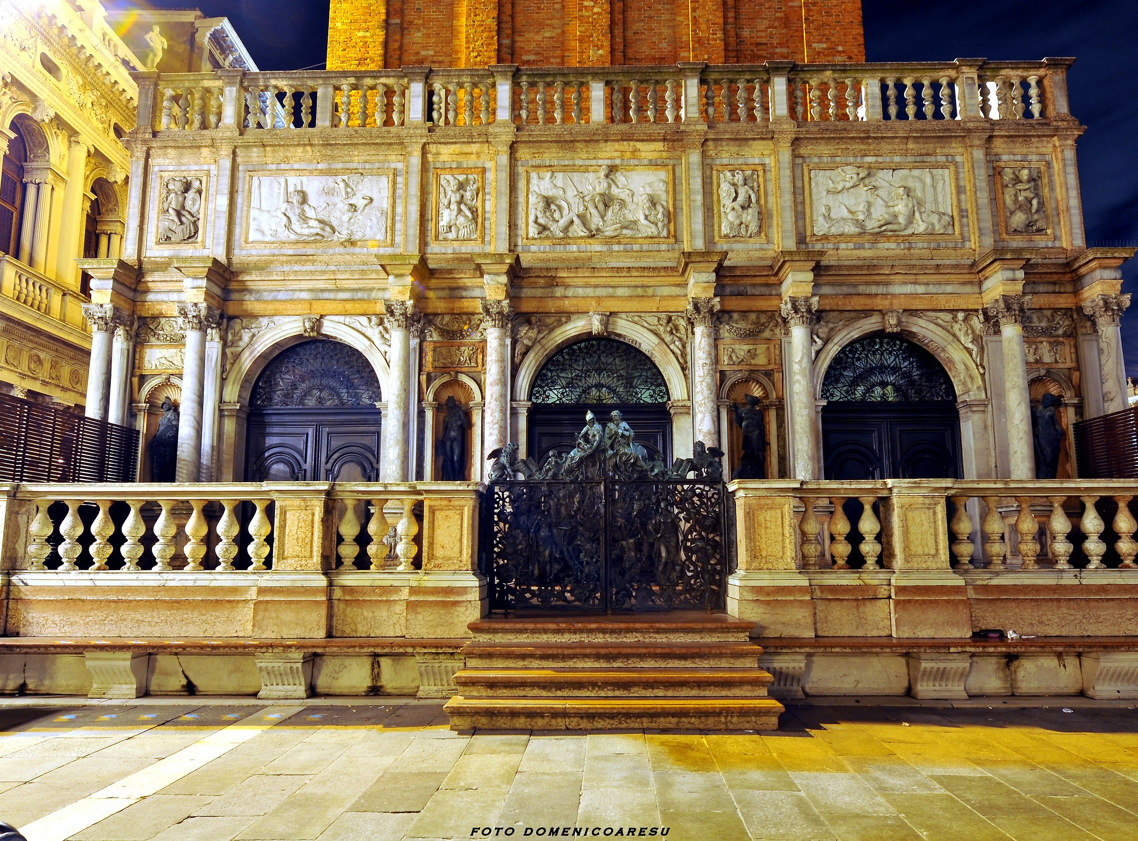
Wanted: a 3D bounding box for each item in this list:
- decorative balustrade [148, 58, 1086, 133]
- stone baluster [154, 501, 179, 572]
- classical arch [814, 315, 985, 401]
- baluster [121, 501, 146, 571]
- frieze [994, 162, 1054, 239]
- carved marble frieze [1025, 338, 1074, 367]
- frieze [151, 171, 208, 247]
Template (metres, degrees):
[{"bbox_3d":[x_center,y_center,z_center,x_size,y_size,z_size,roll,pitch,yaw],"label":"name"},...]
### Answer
[{"bbox_3d":[0.414,-5.078,13.569,14.749,1.134,0.450,0,-9,2],"label":"decorative balustrade"},{"bbox_3d":[-4.140,1.177,8.646,0.222,0.718,0.222,0,-9,1],"label":"stone baluster"},{"bbox_3d":[4.943,-0.916,12.909,2.543,1.369,0.530,0,-9,2],"label":"classical arch"},{"bbox_3d":[-3.916,1.035,7.584,0.198,0.635,0.198,0,-9,1],"label":"baluster"},{"bbox_3d":[7.165,-3.460,13.278,0.837,1.305,0.130,0,-9,1],"label":"frieze"},{"bbox_3d":[7.454,-1.056,13.315,0.971,0.464,0.120,0,-9,1],"label":"carved marble frieze"},{"bbox_3d":[-6.407,-3.494,13.973,0.870,1.359,0.150,0,-9,1],"label":"frieze"}]

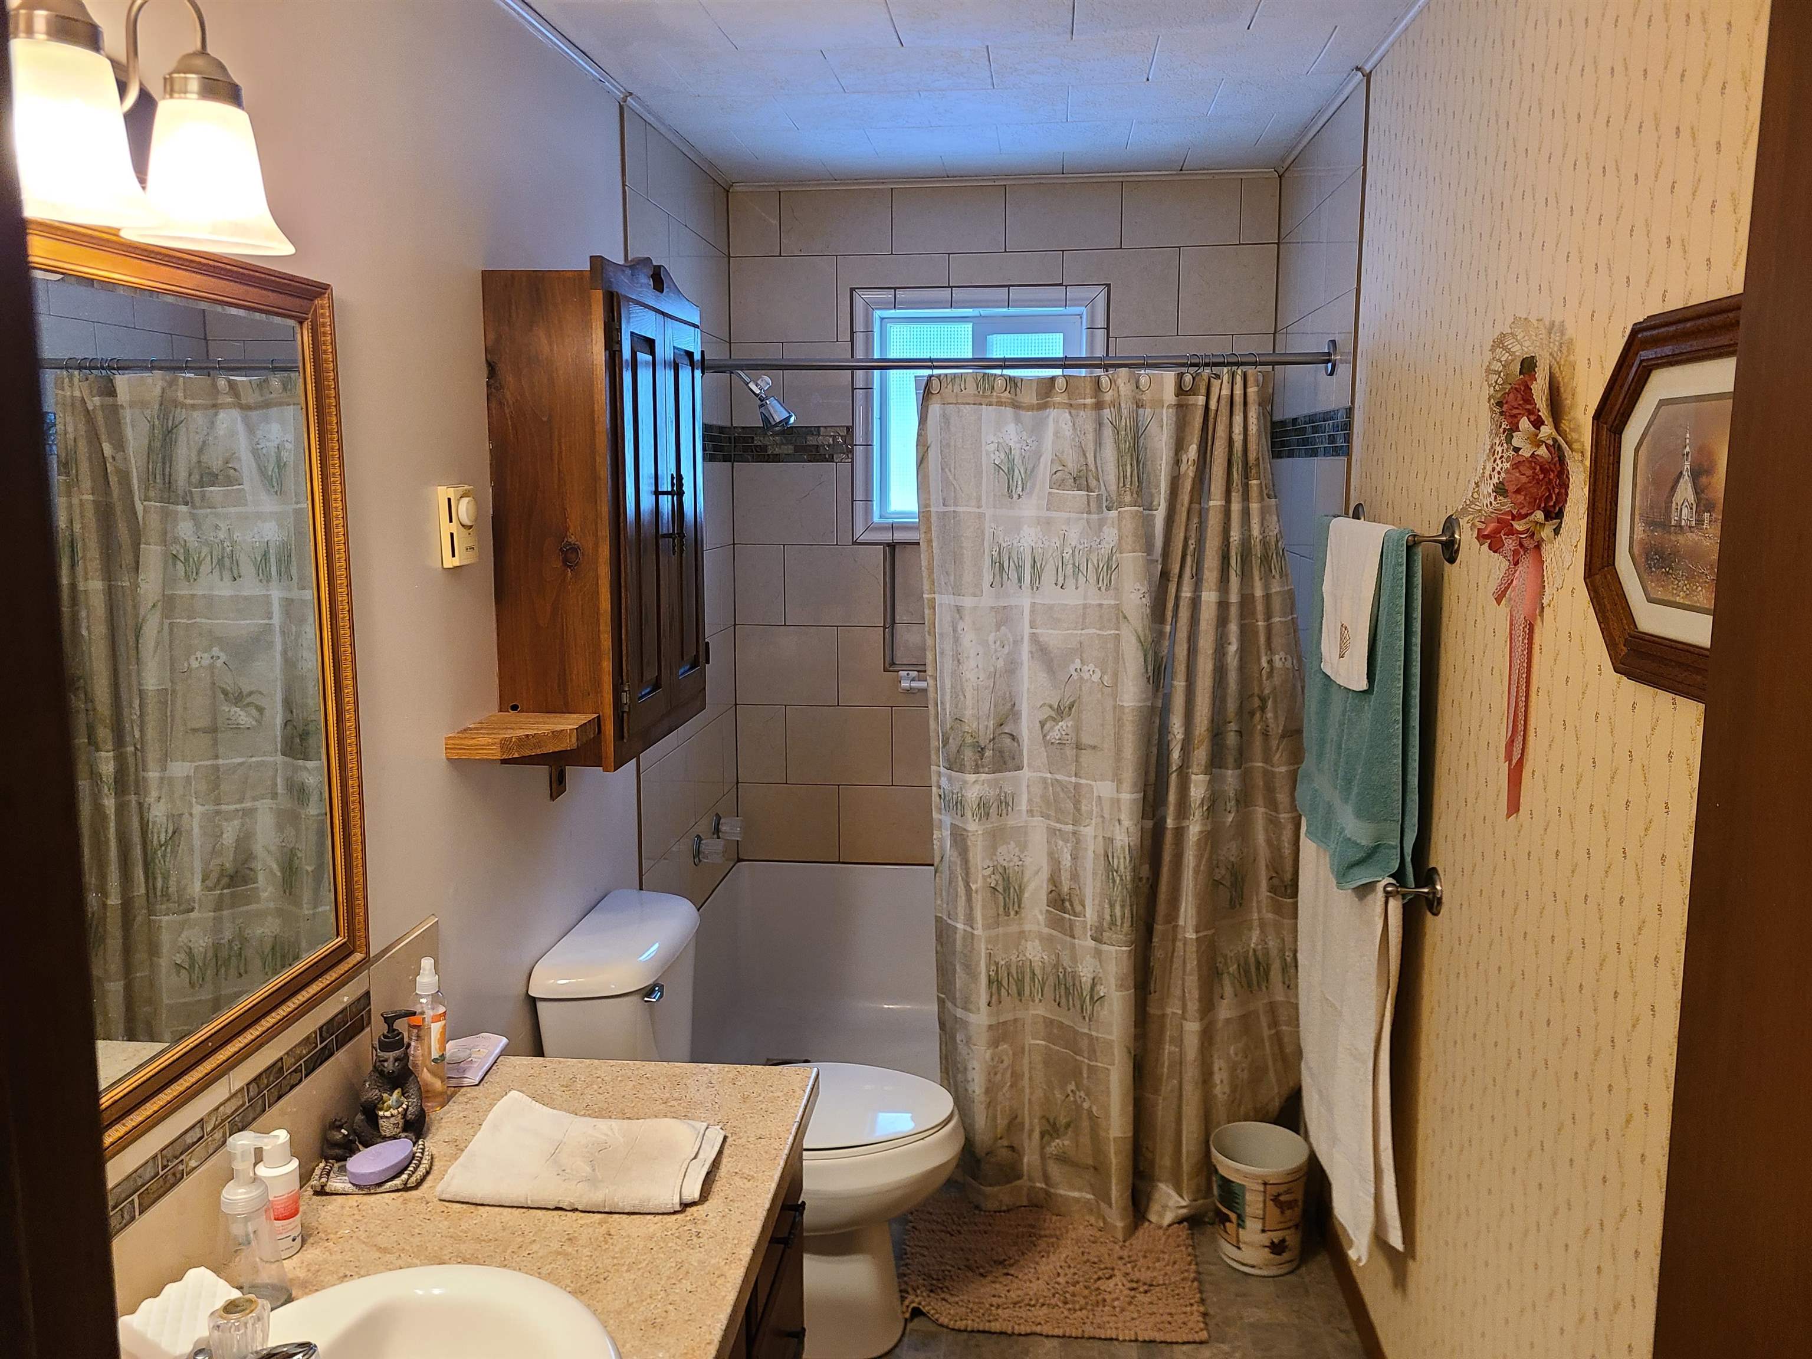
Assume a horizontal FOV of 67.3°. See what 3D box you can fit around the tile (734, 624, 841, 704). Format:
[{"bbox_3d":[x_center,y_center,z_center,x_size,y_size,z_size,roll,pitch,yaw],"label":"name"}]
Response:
[{"bbox_3d":[-0.339,-0.039,3.890,0.294,0.228,0.010,1,8,6],"label":"tile"}]

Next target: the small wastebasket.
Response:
[{"bbox_3d":[0.724,1.068,2.789,0.200,0.236,0.200,1,9,6],"label":"small wastebasket"}]

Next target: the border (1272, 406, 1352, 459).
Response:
[{"bbox_3d":[0.940,-0.566,3.194,0.010,0.099,0.954,1,9,6],"label":"border"}]

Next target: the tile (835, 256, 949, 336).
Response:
[{"bbox_3d":[-0.032,-1.039,3.709,0.306,0.225,0.010,1,8,6],"label":"tile"}]

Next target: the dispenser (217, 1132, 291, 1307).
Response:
[{"bbox_3d":[-0.671,0.556,1.408,0.064,0.180,0.055,2,9,11],"label":"dispenser"}]

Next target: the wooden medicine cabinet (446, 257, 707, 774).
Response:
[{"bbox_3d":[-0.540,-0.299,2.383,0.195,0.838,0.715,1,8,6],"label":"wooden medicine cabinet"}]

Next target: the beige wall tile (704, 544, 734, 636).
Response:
[{"bbox_3d":[-0.508,-0.245,3.715,0.010,0.226,0.300,1,8,6],"label":"beige wall tile"}]

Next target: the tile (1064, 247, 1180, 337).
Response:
[{"bbox_3d":[0.577,-1.034,3.651,0.305,0.228,0.010,1,9,6],"label":"tile"}]

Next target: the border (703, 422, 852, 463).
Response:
[{"bbox_3d":[-0.333,-0.659,3.813,0.364,0.101,0.012,1,9,6],"label":"border"}]

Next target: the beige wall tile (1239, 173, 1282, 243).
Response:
[{"bbox_3d":[0.934,-1.228,3.585,0.101,0.168,0.010,1,9,6],"label":"beige wall tile"}]

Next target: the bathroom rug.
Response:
[{"bbox_3d":[0.292,1.178,2.765,0.595,0.030,0.450,1,9,6],"label":"bathroom rug"}]

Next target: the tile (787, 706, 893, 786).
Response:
[{"bbox_3d":[-0.191,0.190,3.909,0.306,0.226,0.010,1,8,6],"label":"tile"}]

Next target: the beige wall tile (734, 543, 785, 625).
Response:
[{"bbox_3d":[-0.417,-0.269,3.888,0.143,0.230,0.010,1,9,6],"label":"beige wall tile"}]

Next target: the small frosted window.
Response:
[{"bbox_3d":[0.201,-0.723,3.763,0.575,0.579,0.060,1,9,6],"label":"small frosted window"}]

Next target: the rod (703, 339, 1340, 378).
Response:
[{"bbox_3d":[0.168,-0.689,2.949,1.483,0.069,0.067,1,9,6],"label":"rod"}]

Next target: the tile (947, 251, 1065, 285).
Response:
[{"bbox_3d":[0.271,-1.113,3.688,0.308,0.088,0.010,1,9,6],"label":"tile"}]

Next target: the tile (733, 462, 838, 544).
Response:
[{"bbox_3d":[-0.340,-0.497,3.845,0.297,0.230,0.010,1,9,6],"label":"tile"}]

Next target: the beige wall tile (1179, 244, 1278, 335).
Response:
[{"bbox_3d":[0.856,-1.033,3.617,0.252,0.229,0.010,1,8,6],"label":"beige wall tile"}]

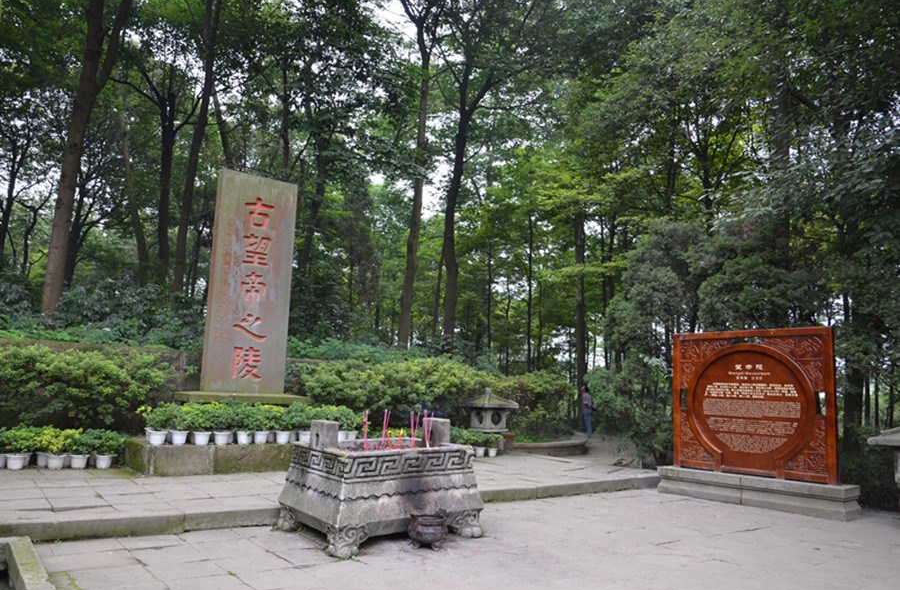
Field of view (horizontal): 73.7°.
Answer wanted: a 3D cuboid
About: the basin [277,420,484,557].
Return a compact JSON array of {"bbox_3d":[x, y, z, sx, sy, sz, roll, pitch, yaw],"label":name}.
[{"bbox_3d":[-0.696,1.882,6.247,1.600,1.120,1.280,10,-12,-37],"label":"basin"}]

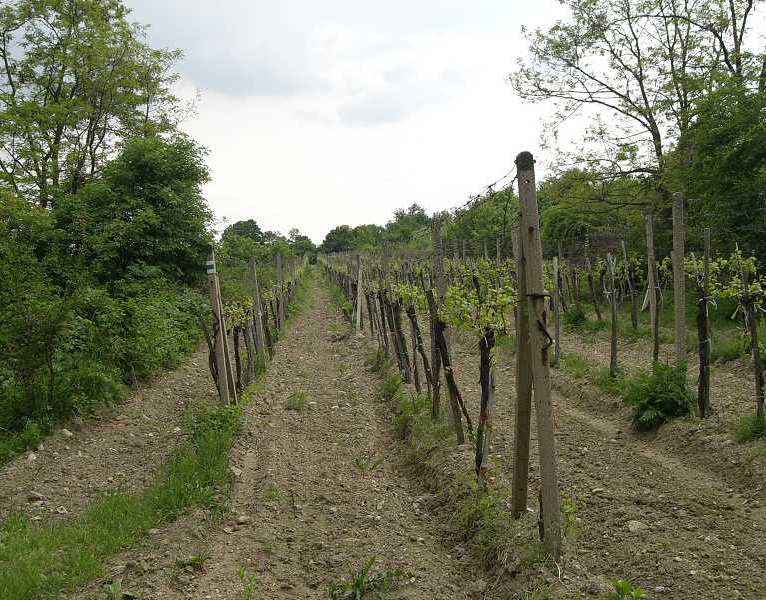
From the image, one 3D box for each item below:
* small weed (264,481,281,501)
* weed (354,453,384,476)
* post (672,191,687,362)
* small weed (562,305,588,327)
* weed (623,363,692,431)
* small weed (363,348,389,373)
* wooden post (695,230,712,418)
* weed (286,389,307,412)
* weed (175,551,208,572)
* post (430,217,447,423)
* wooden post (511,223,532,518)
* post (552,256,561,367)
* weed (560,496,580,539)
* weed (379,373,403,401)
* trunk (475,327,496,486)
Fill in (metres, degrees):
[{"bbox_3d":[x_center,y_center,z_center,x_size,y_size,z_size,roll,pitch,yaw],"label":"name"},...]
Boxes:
[{"bbox_3d":[-0.755,1.302,6.000,0.125,0.100,0.120,-2,2,-4],"label":"small weed"},{"bbox_3d":[-0.111,1.257,6.750,0.225,0.125,0.190,-2,2,-4],"label":"weed"},{"bbox_3d":[2.800,-0.014,8.250,0.100,1.980,0.100,-3,2,-4],"label":"post"},{"bbox_3d":[3.332,0.286,15.200,0.420,0.390,0.380,-1,2,0],"label":"small weed"},{"bbox_3d":[2.344,0.824,7.500,0.500,0.500,0.450,-2,2,-4],"label":"weed"},{"bbox_3d":[-0.082,0.777,11.100,0.320,0.290,0.300,-1,2,0],"label":"small weed"},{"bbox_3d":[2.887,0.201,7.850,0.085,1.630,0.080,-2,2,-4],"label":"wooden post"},{"bbox_3d":[-0.936,1.087,9.500,0.225,0.220,0.200,-2,2,-4],"label":"weed"},{"bbox_3d":[-1.003,1.370,4.600,0.165,0.090,0.150,-1,2,0],"label":"weed"},{"bbox_3d":[0.485,0.177,7.600,0.100,1.800,0.100,-3,2,5],"label":"post"},{"bbox_3d":[0.808,0.400,5.050,0.085,1.700,0.090,1,2,5],"label":"wooden post"},{"bbox_3d":[2.252,0.149,11.400,0.070,1.420,0.070,-2,2,-4],"label":"post"},{"bbox_3d":[1.041,1.214,4.900,0.095,0.200,0.100,-2,2,-4],"label":"weed"},{"bbox_3d":[0.096,0.975,9.900,0.270,0.260,0.250,-2,2,-4],"label":"weed"},{"bbox_3d":[0.677,0.703,5.800,0.120,1.040,0.120,1,2,5],"label":"trunk"}]

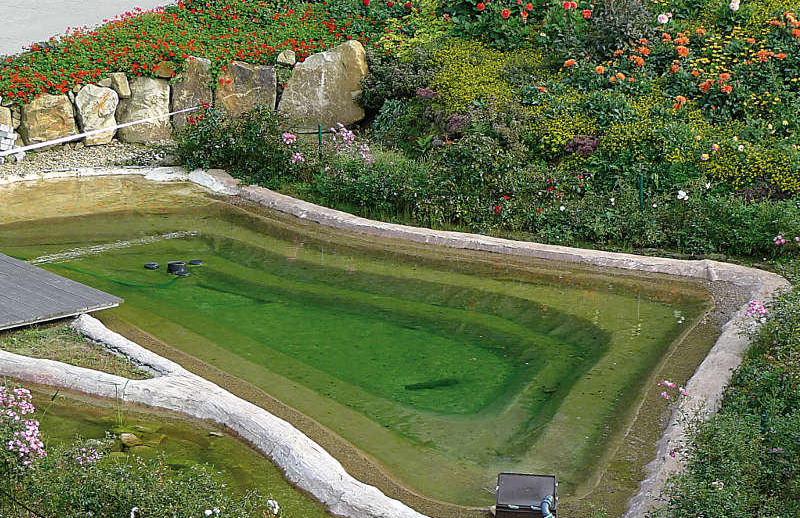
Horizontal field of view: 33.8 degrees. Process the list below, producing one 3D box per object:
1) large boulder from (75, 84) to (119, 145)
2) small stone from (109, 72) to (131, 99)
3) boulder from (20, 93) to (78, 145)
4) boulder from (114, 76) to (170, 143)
[{"bbox_3d":[-4.125,-1.968,17.900,0.561,0.774,0.520,-4,17,-13],"label":"large boulder"},{"bbox_3d":[-3.855,-2.385,18.100,0.268,0.335,0.270,-4,17,-13],"label":"small stone"},{"bbox_3d":[-4.780,-1.901,17.900,0.752,0.602,0.620,-4,17,-13],"label":"boulder"},{"bbox_3d":[-3.521,-2.035,18.000,0.723,0.818,0.600,-4,17,-13],"label":"boulder"}]

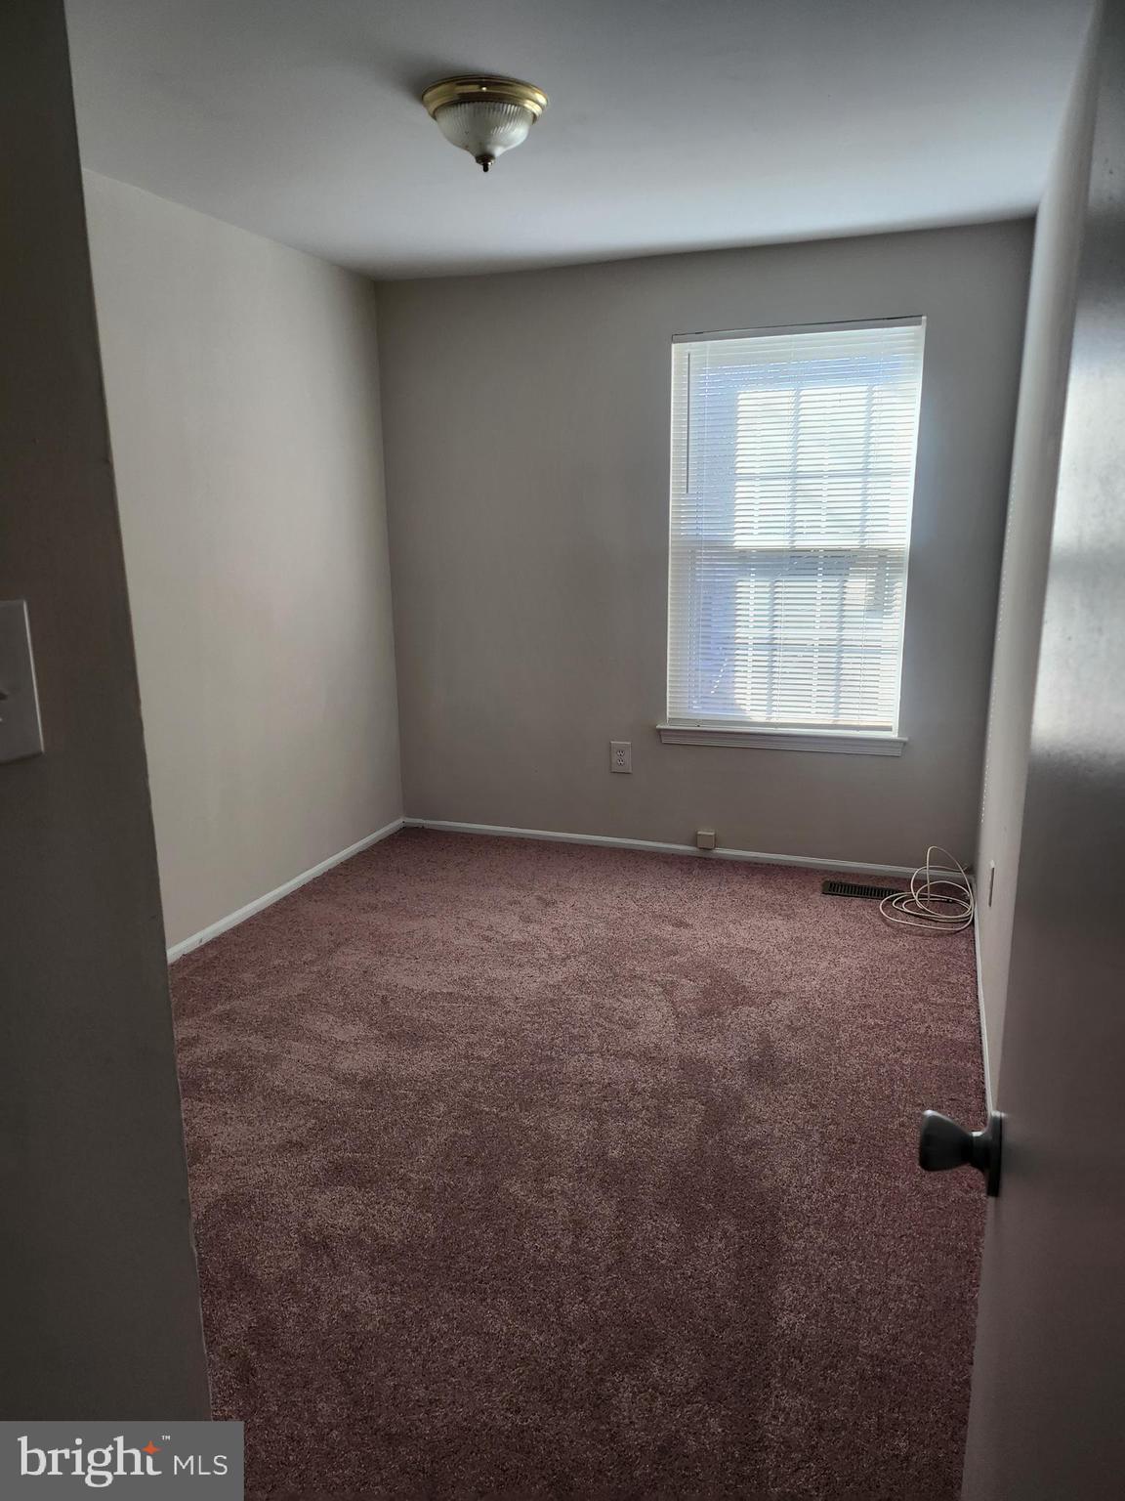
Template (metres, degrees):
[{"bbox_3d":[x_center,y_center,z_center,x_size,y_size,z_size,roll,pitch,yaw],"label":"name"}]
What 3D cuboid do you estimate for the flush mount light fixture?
[{"bbox_3d":[-0.180,-1.456,2.465,0.297,0.157,0.297,-1,13,0],"label":"flush mount light fixture"}]

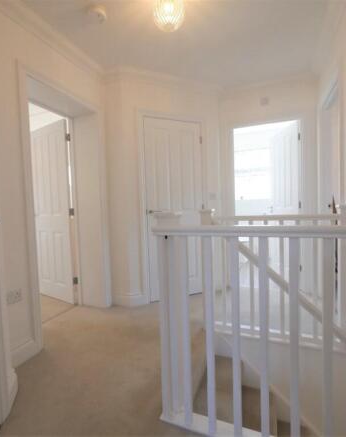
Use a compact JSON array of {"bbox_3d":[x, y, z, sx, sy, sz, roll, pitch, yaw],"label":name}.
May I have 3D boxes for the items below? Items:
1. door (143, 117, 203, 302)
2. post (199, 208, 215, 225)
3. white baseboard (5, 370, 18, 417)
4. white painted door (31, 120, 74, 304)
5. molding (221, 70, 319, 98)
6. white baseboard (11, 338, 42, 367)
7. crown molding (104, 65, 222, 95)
[{"bbox_3d":[0.020,-0.097,2.683,0.682,1.981,0.040,-3,3,-23],"label":"door"},{"bbox_3d":[0.312,0.426,1.994,0.105,0.995,0.105,-1,3,21],"label":"post"},{"bbox_3d":[-0.881,0.931,1.268,0.022,0.130,0.218,-3,3,-19],"label":"white baseboard"},{"bbox_3d":[-1.410,-0.052,2.739,0.757,1.981,0.040,0,3,33],"label":"white painted door"},{"bbox_3d":[1.029,-1.514,2.630,1.040,0.095,0.095,-1,3,19],"label":"molding"},{"bbox_3d":[-1.033,0.923,1.628,0.020,0.124,0.240,-1,3,21],"label":"white baseboard"},{"bbox_3d":[0.028,-1.478,2.568,1.180,0.095,0.100,-3,3,-23],"label":"crown molding"}]

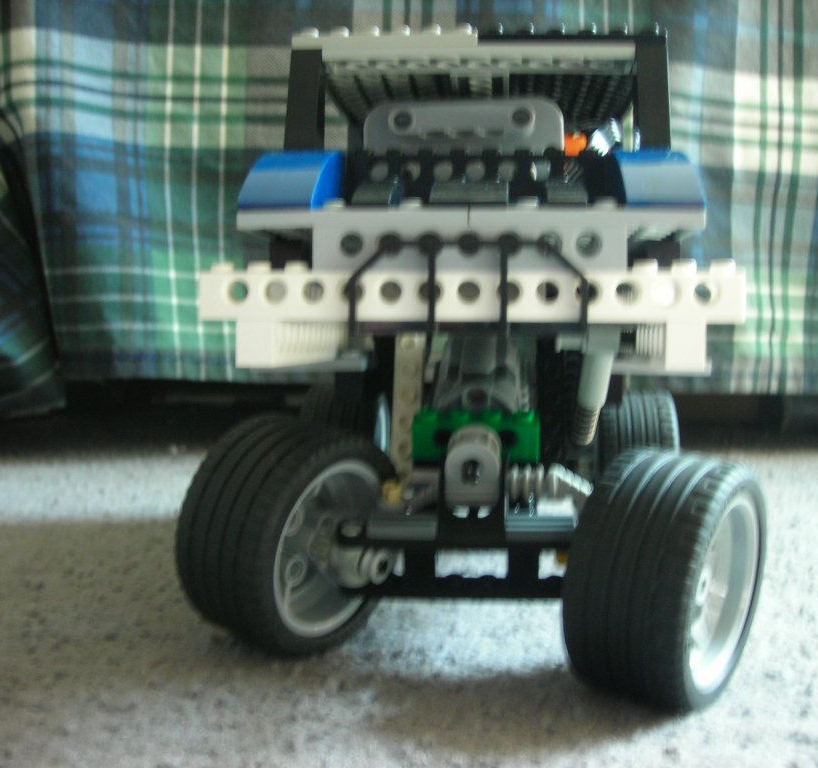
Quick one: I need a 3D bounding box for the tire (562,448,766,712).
[{"bbox_3d":[0.058,0.043,0.251,0.028,0.056,0.056,10,8,35],"label":"tire"}]

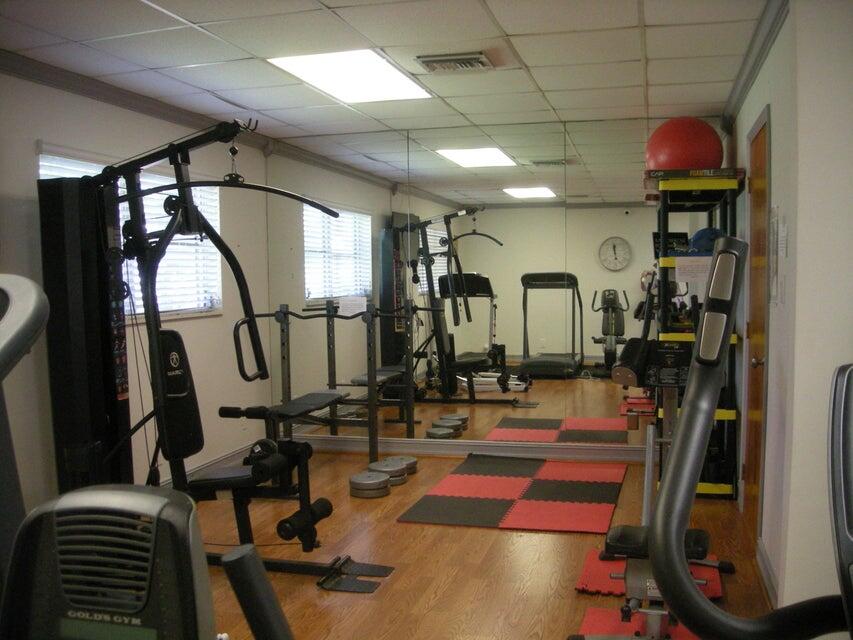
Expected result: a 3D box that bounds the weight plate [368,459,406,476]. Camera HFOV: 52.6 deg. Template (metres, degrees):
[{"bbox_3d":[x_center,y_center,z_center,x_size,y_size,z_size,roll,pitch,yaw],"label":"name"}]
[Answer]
[{"bbox_3d":[-0.259,1.003,5.780,0.258,0.045,0.258,0,3,0],"label":"weight plate"}]

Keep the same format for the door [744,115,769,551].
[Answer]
[{"bbox_3d":[1.730,0.092,4.494,0.050,2.084,0.764,1,3,15],"label":"door"}]

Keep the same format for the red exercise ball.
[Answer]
[{"bbox_3d":[1.682,-1.094,5.636,0.493,0.457,0.493,1,3,15],"label":"red exercise ball"}]

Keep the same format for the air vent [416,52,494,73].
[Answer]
[{"bbox_3d":[0.149,-1.318,4.417,0.352,0.040,0.352,1,3,15],"label":"air vent"}]

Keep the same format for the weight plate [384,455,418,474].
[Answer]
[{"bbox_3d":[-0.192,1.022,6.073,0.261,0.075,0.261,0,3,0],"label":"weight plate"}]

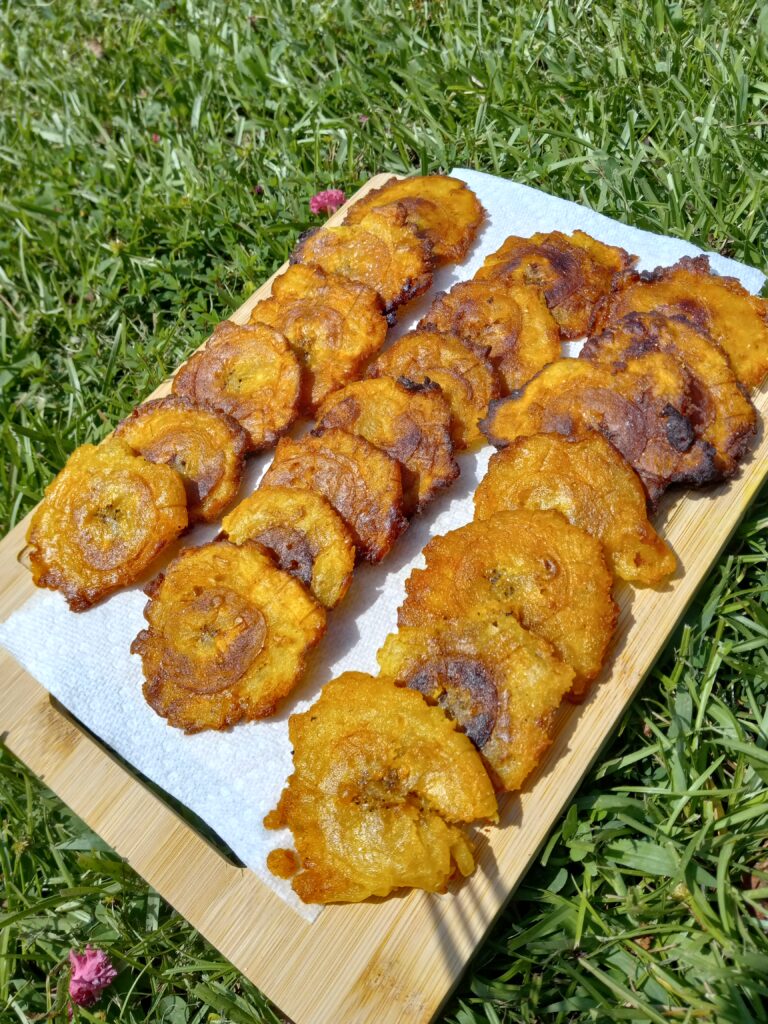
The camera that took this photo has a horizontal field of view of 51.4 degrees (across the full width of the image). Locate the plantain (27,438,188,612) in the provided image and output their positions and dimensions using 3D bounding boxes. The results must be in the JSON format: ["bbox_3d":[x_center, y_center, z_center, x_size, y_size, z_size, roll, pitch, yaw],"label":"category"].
[{"bbox_3d":[-0.103,0.004,0.290,0.058,0.013,0.060,-4,69,10],"label":"plantain"}]

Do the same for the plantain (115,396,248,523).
[{"bbox_3d":[-0.078,-0.019,0.302,0.056,0.012,0.053,-4,70,11],"label":"plantain"}]

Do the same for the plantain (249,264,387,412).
[{"bbox_3d":[-0.031,-0.072,0.327,0.059,0.012,0.059,32,79,20],"label":"plantain"}]

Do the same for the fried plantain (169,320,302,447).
[{"bbox_3d":[-0.055,-0.051,0.316,0.057,0.012,0.053,-4,70,11],"label":"fried plantain"}]

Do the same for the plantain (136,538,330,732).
[{"bbox_3d":[-0.054,0.040,0.267,0.064,0.013,0.064,-4,69,10],"label":"plantain"}]

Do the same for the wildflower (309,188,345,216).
[{"bbox_3d":[-0.026,-0.145,0.374,0.016,0.012,0.015,0,49,6],"label":"wildflower"}]

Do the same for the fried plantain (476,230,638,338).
[{"bbox_3d":[0.073,-0.104,0.354,0.060,0.014,0.062,-2,66,5],"label":"fried plantain"}]

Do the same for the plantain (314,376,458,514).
[{"bbox_3d":[0.001,-0.026,0.297,0.058,0.012,0.053,-4,70,11],"label":"plantain"}]

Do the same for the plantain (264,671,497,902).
[{"bbox_3d":[-0.002,0.084,0.239,0.068,0.014,0.063,32,79,20],"label":"plantain"}]

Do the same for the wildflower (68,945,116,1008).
[{"bbox_3d":[-0.086,0.137,0.236,0.013,0.014,0.016,0,62,6],"label":"wildflower"}]

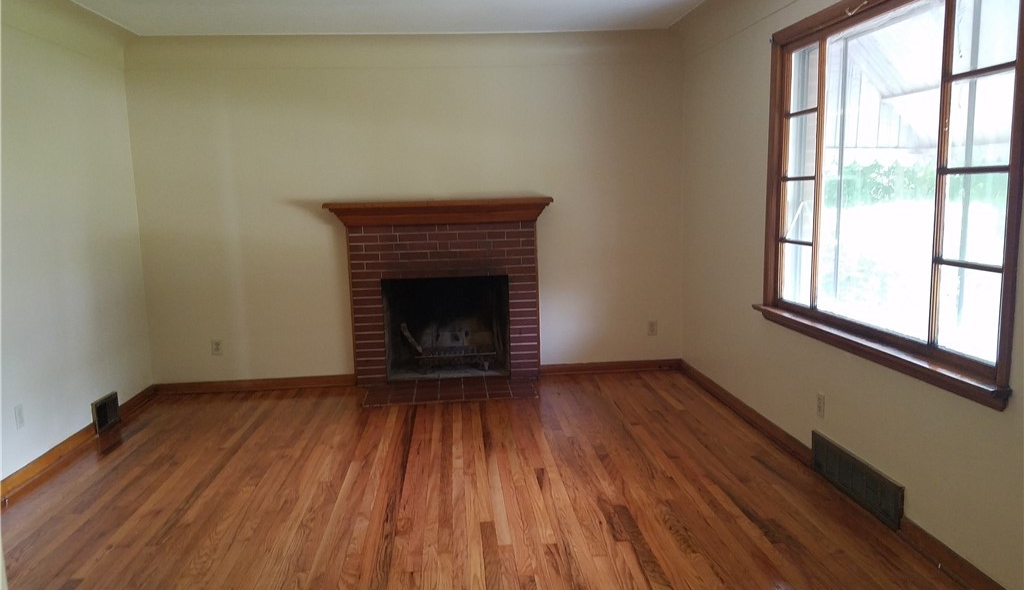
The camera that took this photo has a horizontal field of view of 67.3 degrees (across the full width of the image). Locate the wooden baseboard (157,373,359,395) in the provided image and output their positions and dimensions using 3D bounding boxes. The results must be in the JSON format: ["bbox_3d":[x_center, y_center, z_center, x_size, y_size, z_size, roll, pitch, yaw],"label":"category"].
[{"bbox_3d":[-1.847,0.641,5.541,1.413,0.086,0.028,-2,8,-5],"label":"wooden baseboard"}]

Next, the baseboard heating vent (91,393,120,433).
[{"bbox_3d":[-2.472,0.716,4.685,0.028,0.179,0.296,-2,8,-5],"label":"baseboard heating vent"}]

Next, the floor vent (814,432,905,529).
[{"bbox_3d":[1.474,0.788,3.321,0.021,0.183,0.718,-2,8,-5],"label":"floor vent"}]

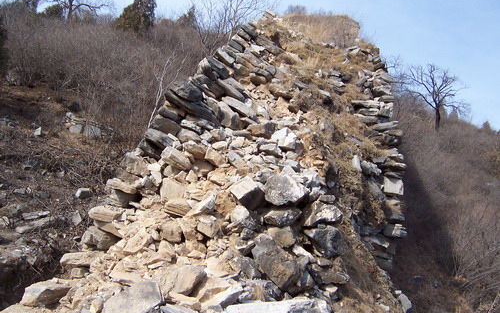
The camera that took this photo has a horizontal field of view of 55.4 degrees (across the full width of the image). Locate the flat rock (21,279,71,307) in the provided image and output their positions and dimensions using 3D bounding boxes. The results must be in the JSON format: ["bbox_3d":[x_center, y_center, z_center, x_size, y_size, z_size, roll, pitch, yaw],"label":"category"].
[{"bbox_3d":[-2.006,1.351,4.700,0.500,0.210,0.380,0,-2,0],"label":"flat rock"}]

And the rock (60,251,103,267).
[{"bbox_3d":[-1.432,0.875,4.050,0.360,0.120,0.270,0,6,0],"label":"rock"}]

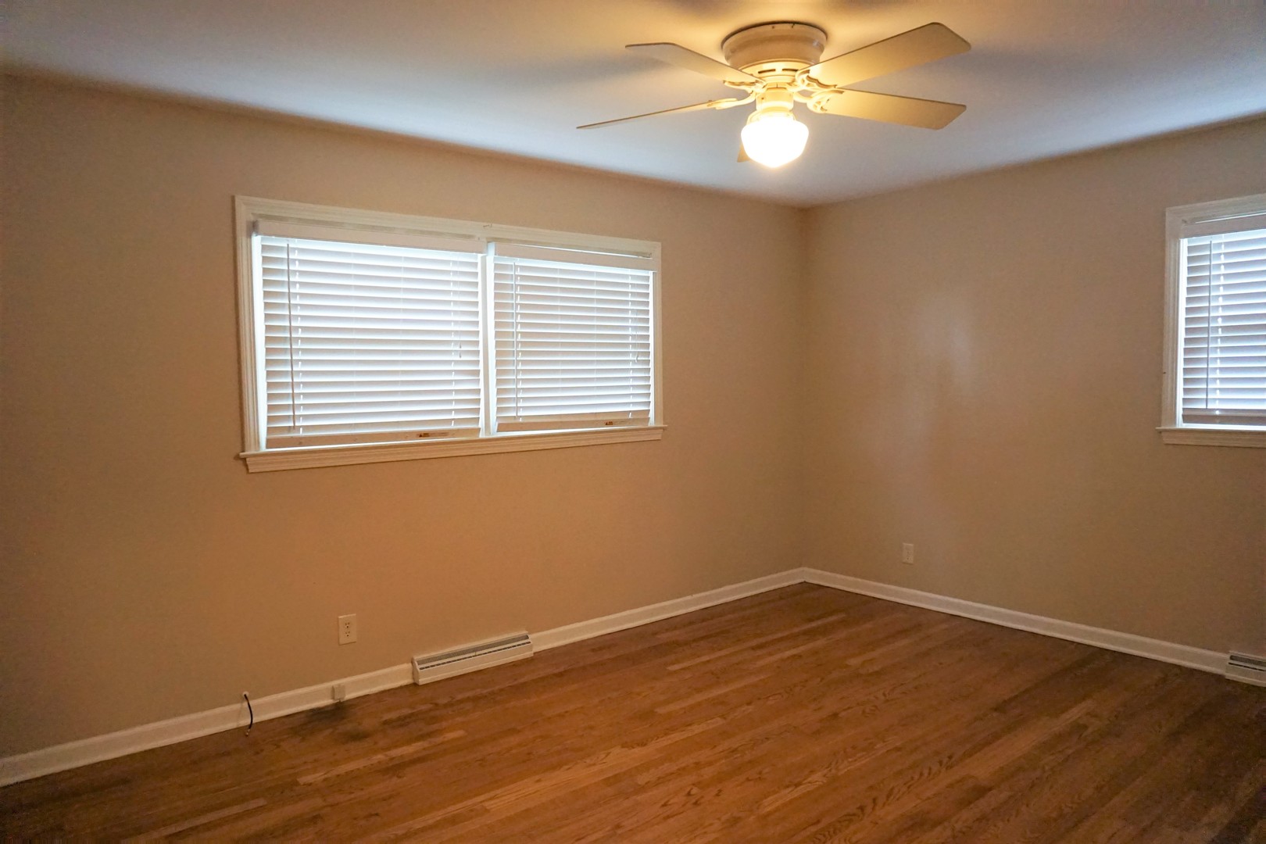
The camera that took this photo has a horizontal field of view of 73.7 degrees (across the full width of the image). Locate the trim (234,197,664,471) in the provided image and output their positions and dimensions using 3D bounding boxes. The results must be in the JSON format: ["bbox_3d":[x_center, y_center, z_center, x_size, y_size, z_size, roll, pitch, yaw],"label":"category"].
[{"bbox_3d":[-0.695,-0.393,4.019,2.236,1.091,0.068,-3,4,-39],"label":"trim"}]

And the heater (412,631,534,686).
[{"bbox_3d":[-0.749,1.117,4.011,0.607,0.113,0.071,-3,4,-39],"label":"heater"}]

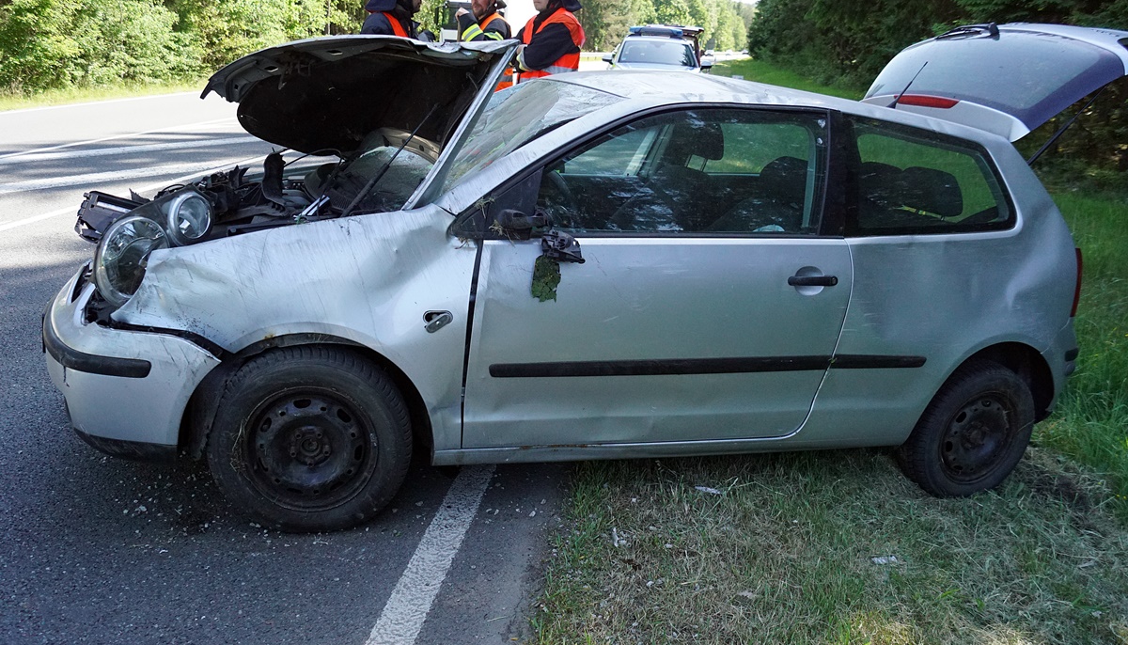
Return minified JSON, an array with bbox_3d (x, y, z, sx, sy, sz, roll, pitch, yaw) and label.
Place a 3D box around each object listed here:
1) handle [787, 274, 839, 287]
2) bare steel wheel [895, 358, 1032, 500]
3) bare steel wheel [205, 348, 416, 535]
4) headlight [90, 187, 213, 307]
[{"bbox_3d":[0.819,-0.138,2.781,0.178,0.035,0.047,1,17,-20],"label":"handle"},{"bbox_3d":[1.596,0.429,3.358,0.580,0.580,0.185,-3,18,-19],"label":"bare steel wheel"},{"bbox_3d":[-0.732,0.345,2.488,0.580,0.580,0.185,1,14,-6],"label":"bare steel wheel"},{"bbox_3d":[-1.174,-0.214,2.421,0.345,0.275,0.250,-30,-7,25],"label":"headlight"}]

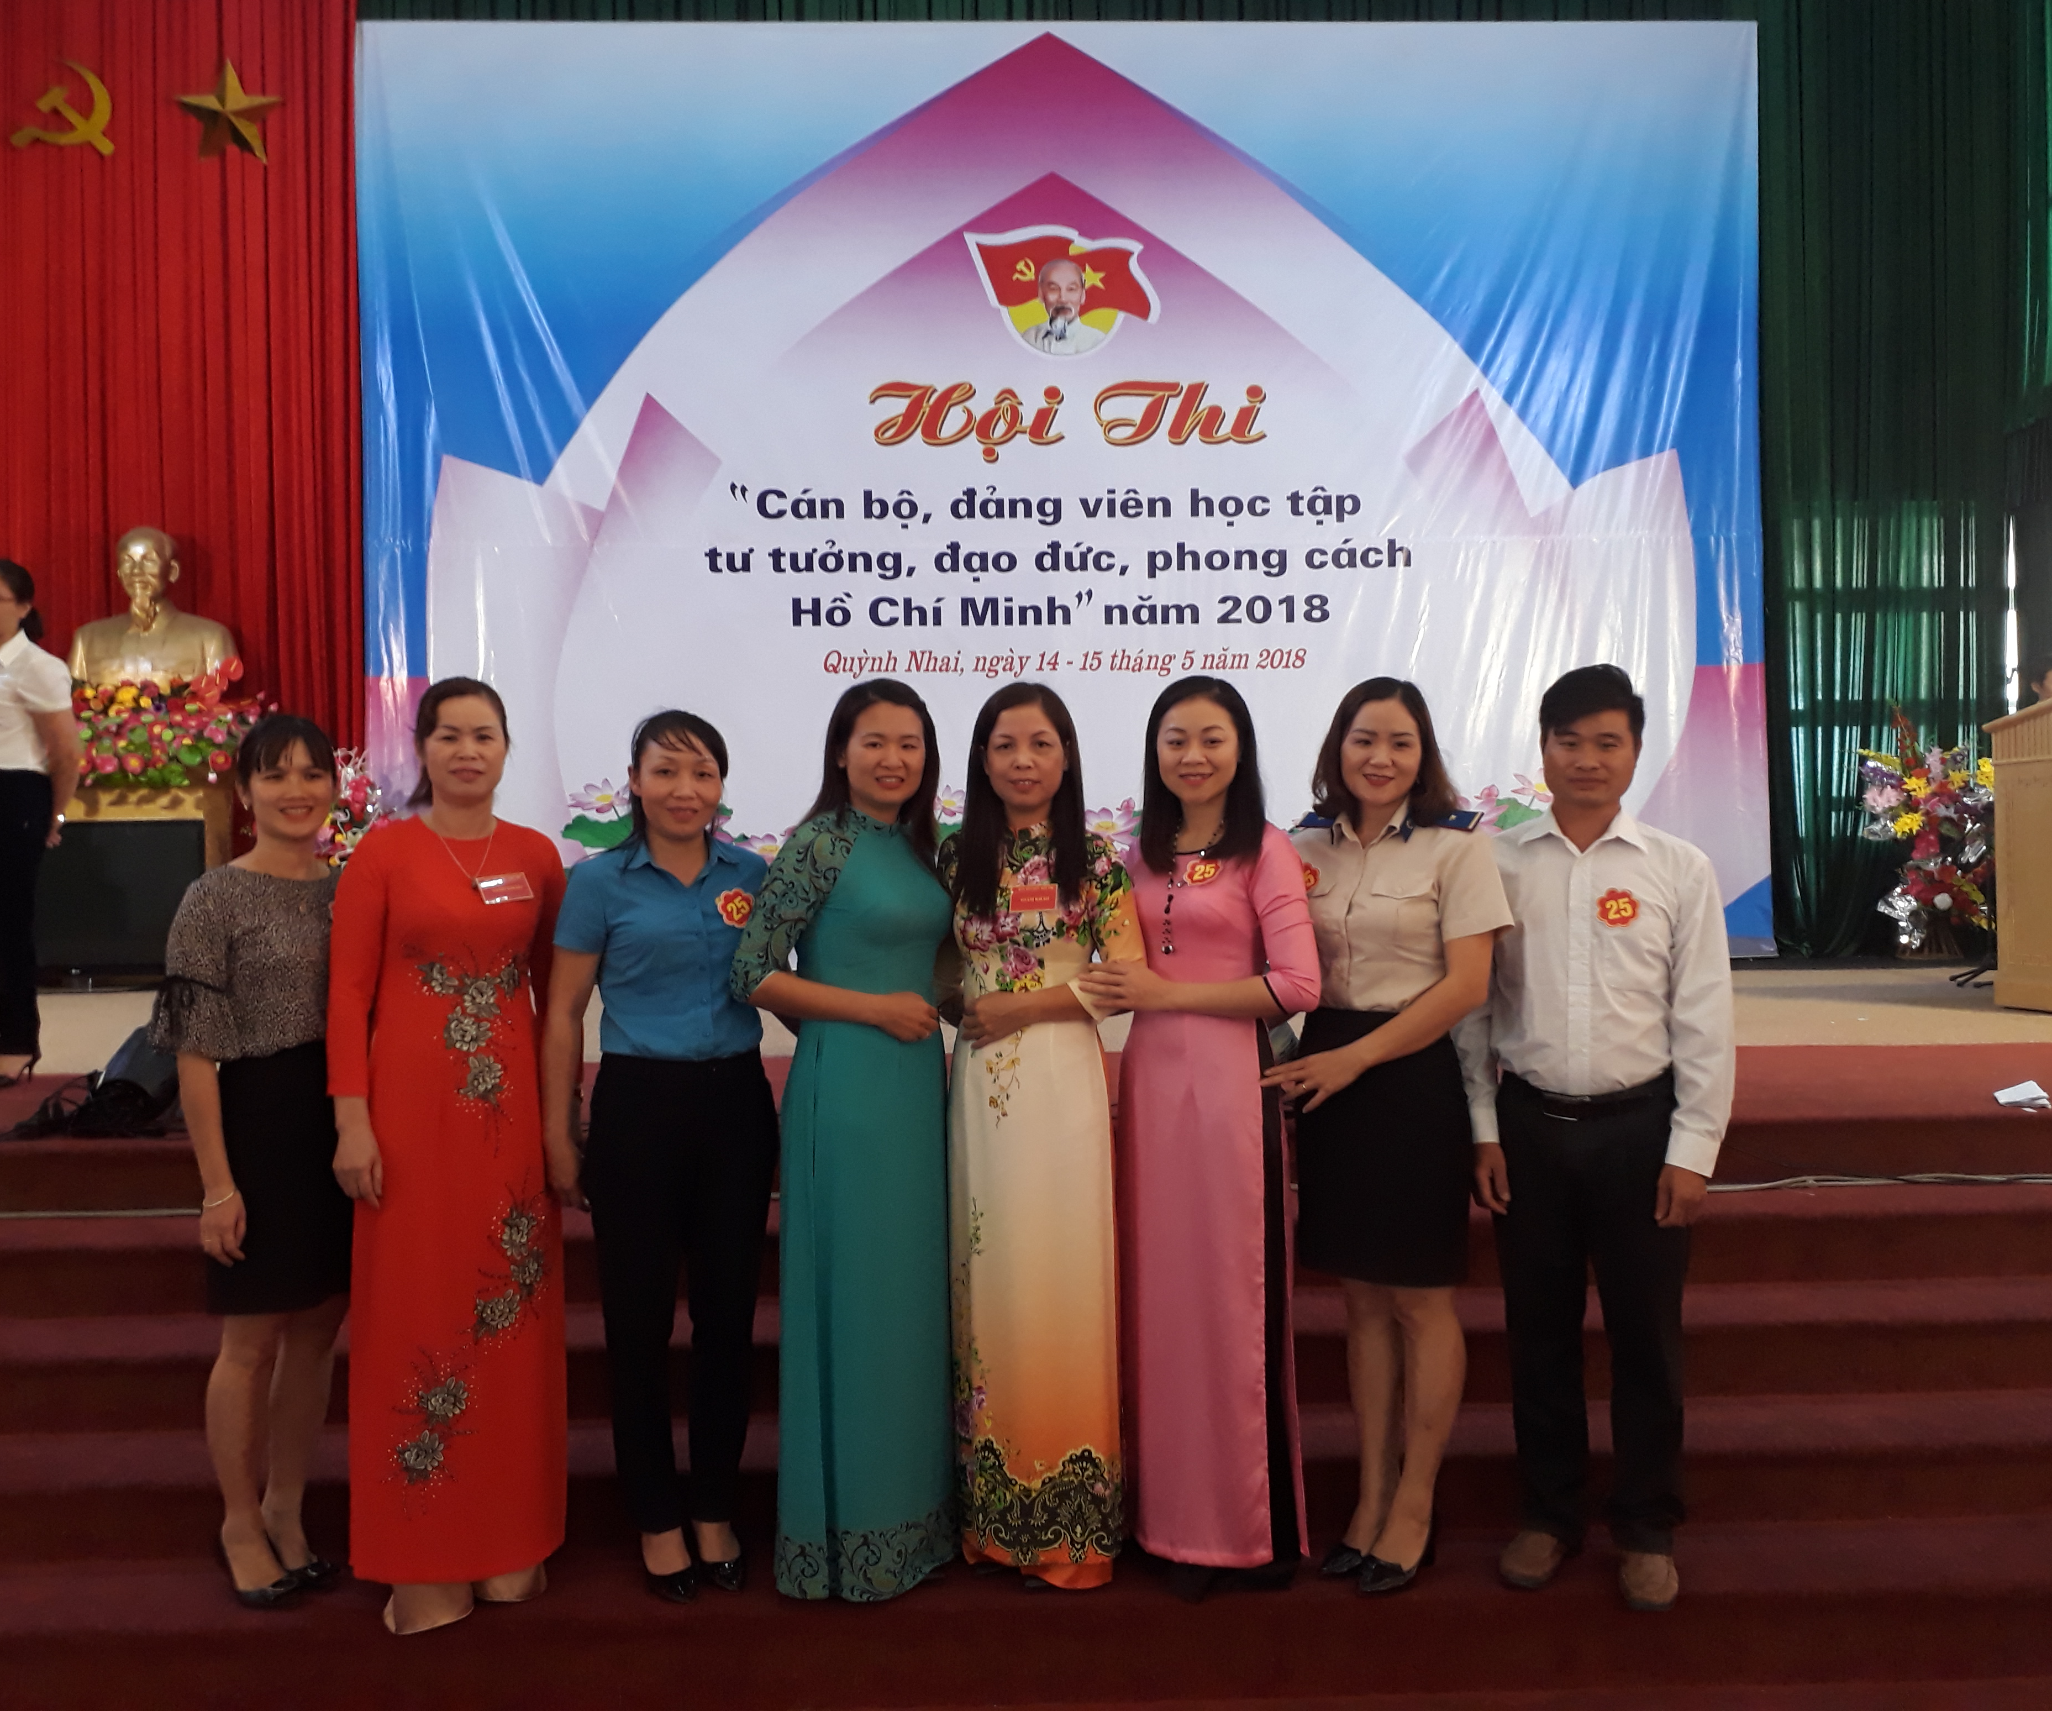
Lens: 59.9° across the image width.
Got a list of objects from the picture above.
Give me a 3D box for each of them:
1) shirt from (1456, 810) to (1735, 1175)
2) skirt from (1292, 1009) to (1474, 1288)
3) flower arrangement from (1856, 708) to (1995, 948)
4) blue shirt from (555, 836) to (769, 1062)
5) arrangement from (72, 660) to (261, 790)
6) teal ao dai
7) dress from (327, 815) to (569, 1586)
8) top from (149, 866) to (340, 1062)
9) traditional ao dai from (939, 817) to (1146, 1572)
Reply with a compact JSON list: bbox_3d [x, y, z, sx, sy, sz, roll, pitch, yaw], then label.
[{"bbox_3d":[0.997,0.229,3.160,0.500,0.650,0.290,-1,1,14],"label":"shirt"},{"bbox_3d":[0.639,0.503,3.160,0.340,0.500,0.270,0,1,19],"label":"skirt"},{"bbox_3d":[4.217,-0.127,8.300,0.720,1.180,0.500,-1,1,0],"label":"flower arrangement"},{"bbox_3d":[-0.645,0.154,3.160,0.400,0.400,0.260,-1,1,-16],"label":"blue shirt"},{"bbox_3d":[-4.053,-0.605,8.400,0.930,0.600,0.500,-1,1,-2],"label":"arrangement"},{"bbox_3d":[-0.318,0.565,3.140,0.420,1.400,0.330,-1,1,-27],"label":"teal ao dai"},{"bbox_3d":[-0.989,0.562,3.100,0.430,1.340,0.320,-1,1,-12],"label":"dress"},{"bbox_3d":[-1.345,0.181,3.200,0.430,0.350,0.280,-1,1,-22],"label":"top"},{"bbox_3d":[0.017,0.588,3.150,0.400,1.360,0.300,-1,1,-6],"label":"traditional ao dai"}]

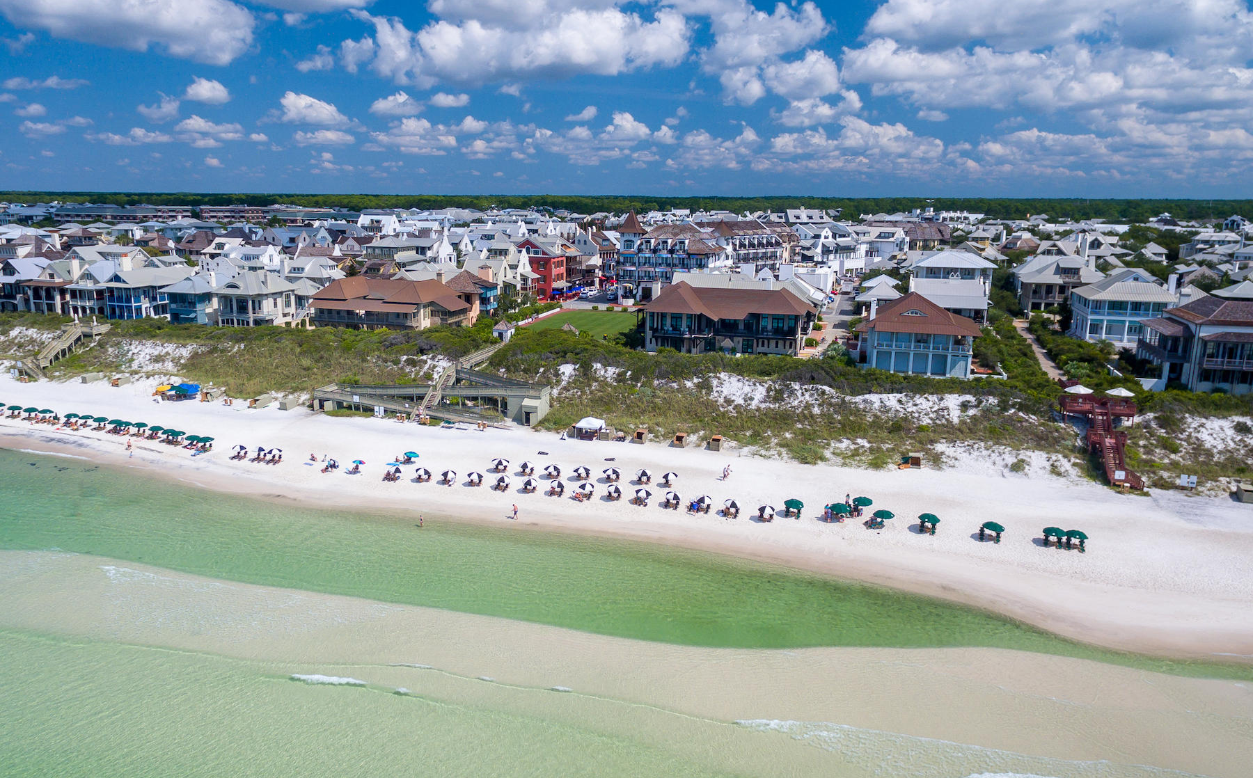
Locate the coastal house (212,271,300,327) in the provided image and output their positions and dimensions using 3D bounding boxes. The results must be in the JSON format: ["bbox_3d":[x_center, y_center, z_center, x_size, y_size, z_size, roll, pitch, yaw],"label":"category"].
[{"bbox_3d":[-71.600,-17.420,134.600,9.100,10.500,11.000,5,16,17],"label":"coastal house"}]

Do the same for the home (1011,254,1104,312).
[{"bbox_3d":[98.390,-25.070,162.490,16.290,12.300,17.000,5,16,15],"label":"home"}]

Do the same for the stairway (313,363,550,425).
[{"bbox_3d":[-29.120,0.070,104.800,34.460,6.300,8.800,4,16,12],"label":"stairway"}]

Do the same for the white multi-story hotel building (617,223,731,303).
[{"bbox_3d":[11.470,-32.970,176.060,22.700,19.000,24.000,4,16,12],"label":"white multi-story hotel building"}]

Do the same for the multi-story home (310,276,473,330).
[{"bbox_3d":[-43.580,-15.830,131.900,27.270,8.900,15.000,5,16,16],"label":"multi-story home"}]

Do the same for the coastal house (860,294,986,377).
[{"bbox_3d":[44.600,-9.160,106.810,15.040,11.200,15.000,4,16,13],"label":"coastal house"}]

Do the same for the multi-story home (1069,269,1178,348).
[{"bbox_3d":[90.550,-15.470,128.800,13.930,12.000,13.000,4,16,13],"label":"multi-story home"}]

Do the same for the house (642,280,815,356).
[{"bbox_3d":[16.810,-12.570,118.590,27.570,11.000,14.000,2,16,7],"label":"house"}]

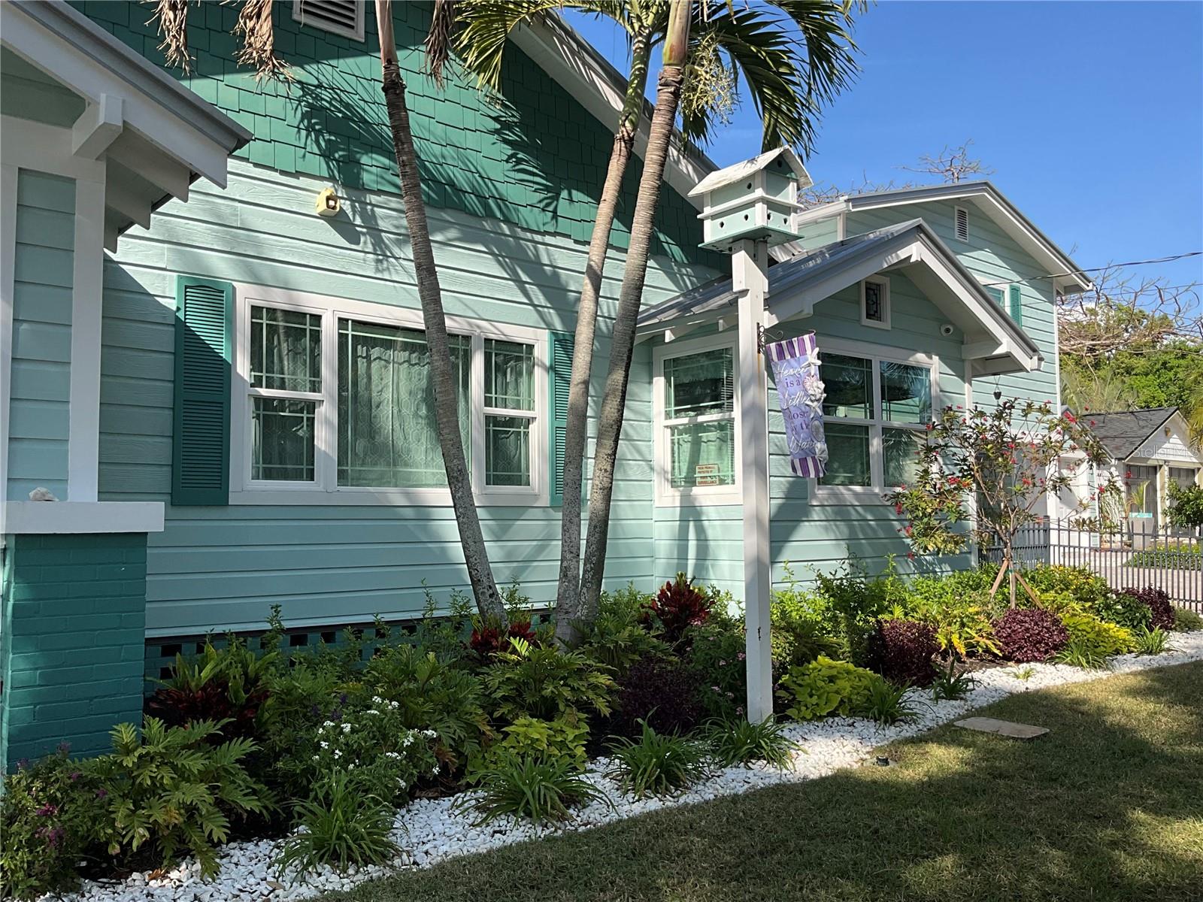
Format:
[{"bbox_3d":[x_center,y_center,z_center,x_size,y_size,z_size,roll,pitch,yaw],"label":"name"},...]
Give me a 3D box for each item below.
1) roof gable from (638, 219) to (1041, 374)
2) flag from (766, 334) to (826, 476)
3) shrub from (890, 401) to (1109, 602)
[{"bbox_3d":[2.180,-1.348,9.343,4.176,1.146,1.792,3,-6,-40],"label":"roof gable"},{"bbox_3d":[1.044,-0.224,5.317,0.070,0.720,0.320,-8,2,-33],"label":"flag"},{"bbox_3d":[3.464,0.534,8.750,1.800,1.980,1.600,-2,-5,21],"label":"shrub"}]

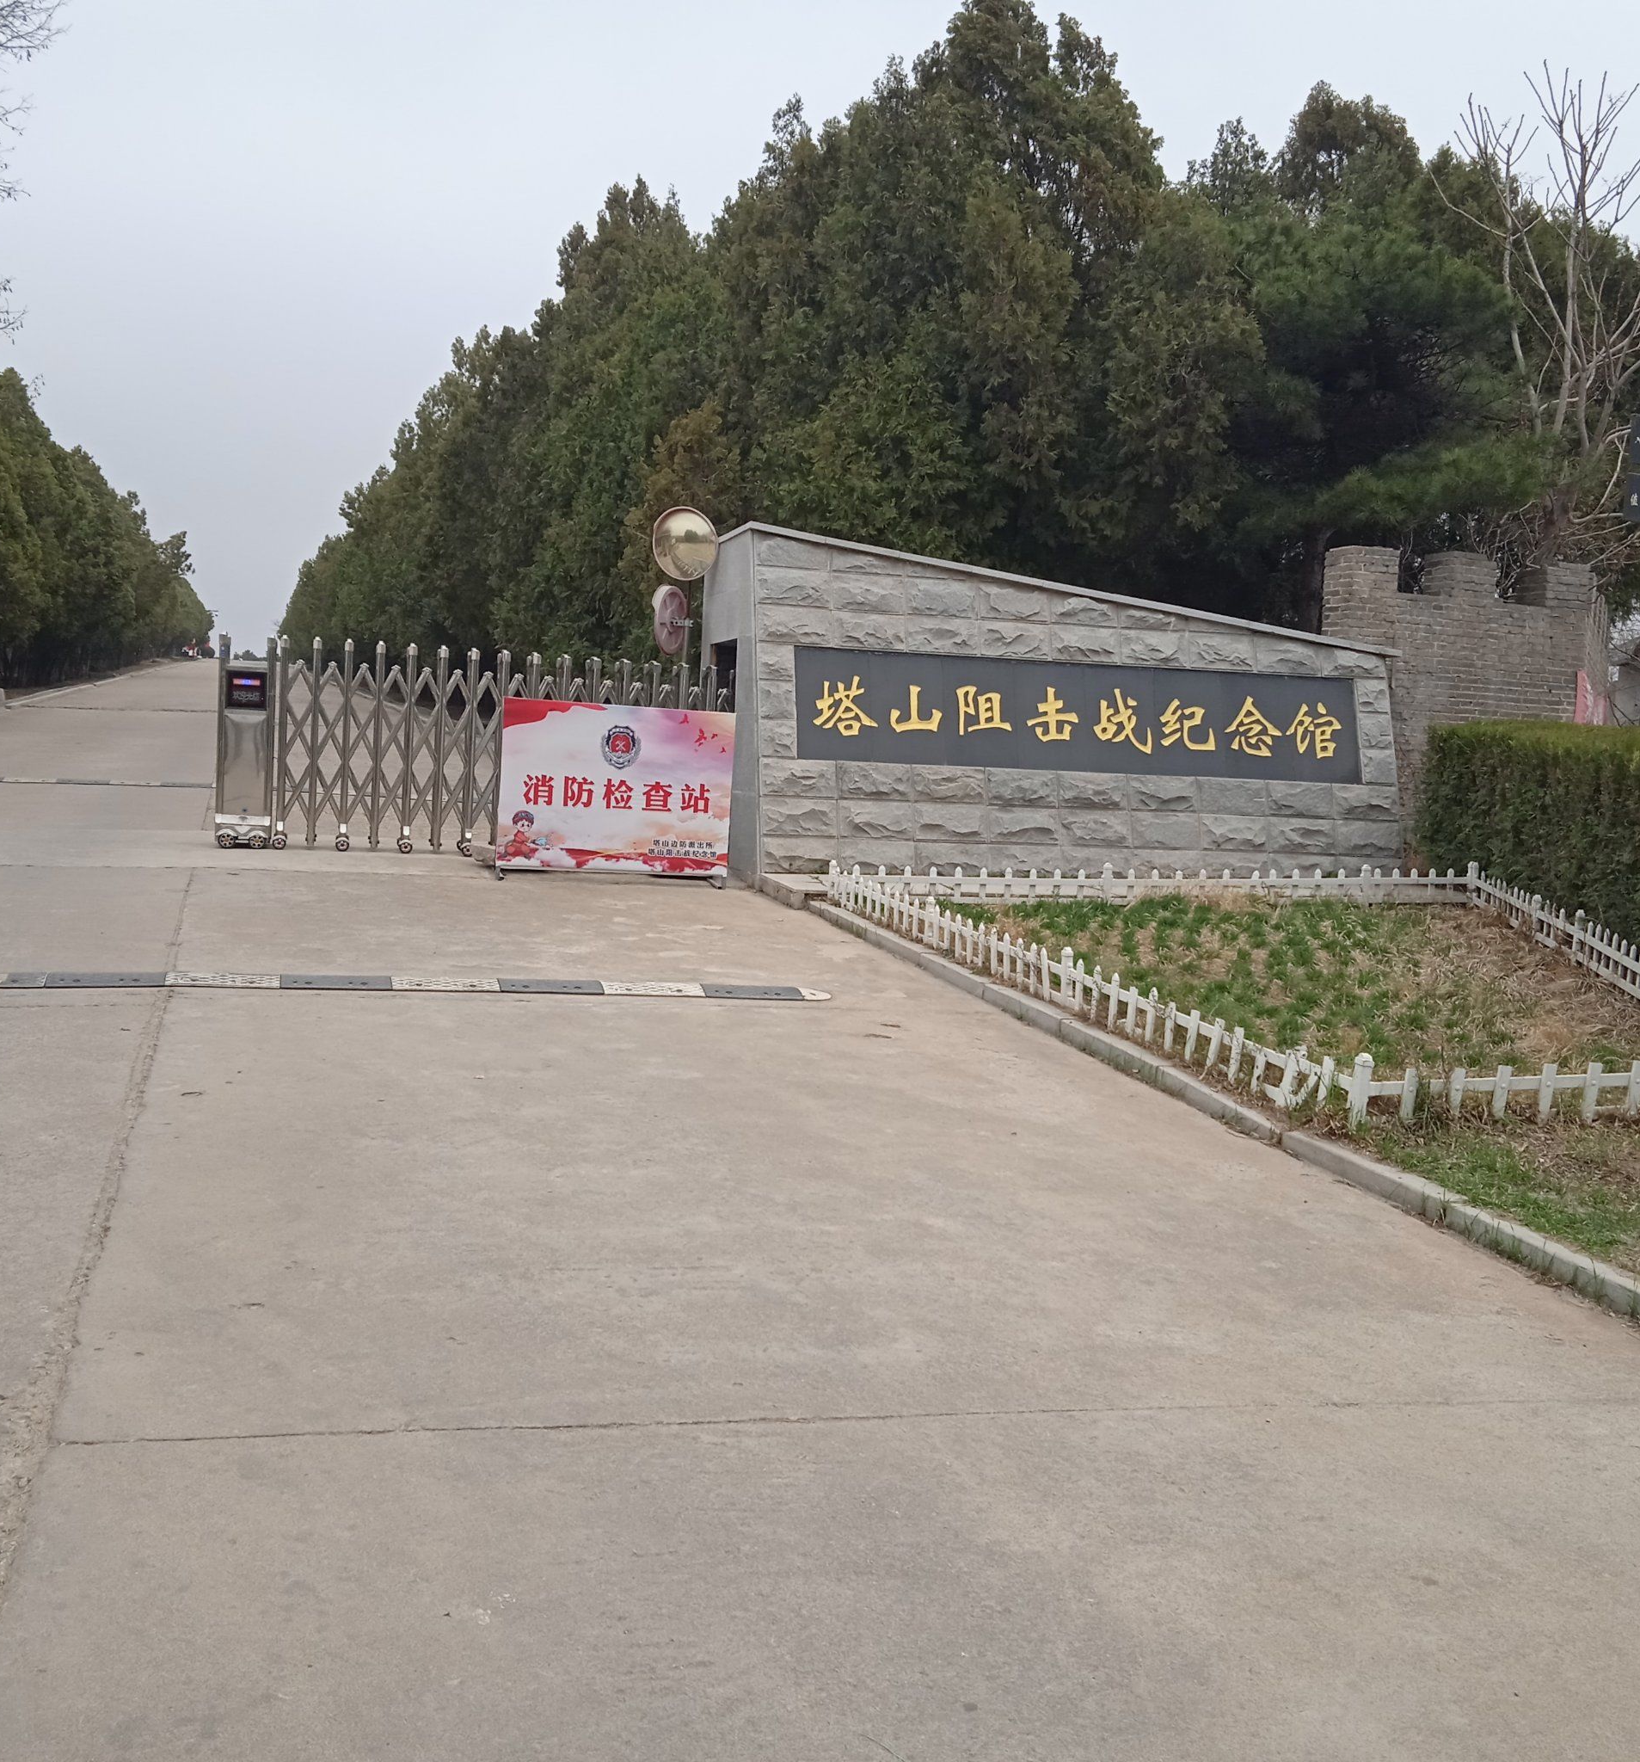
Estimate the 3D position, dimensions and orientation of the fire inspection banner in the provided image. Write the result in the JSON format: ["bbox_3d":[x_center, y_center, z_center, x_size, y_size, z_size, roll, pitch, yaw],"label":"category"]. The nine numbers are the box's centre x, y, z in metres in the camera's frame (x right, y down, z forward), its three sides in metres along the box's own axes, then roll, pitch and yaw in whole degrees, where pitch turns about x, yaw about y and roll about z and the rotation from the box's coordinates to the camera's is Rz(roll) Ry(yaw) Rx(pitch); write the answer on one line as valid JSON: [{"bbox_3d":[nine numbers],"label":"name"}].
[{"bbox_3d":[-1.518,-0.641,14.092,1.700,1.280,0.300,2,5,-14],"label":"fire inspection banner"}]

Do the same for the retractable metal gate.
[{"bbox_3d":[-2.428,-1.025,15.406,3.850,1.650,0.500,2,5,-15],"label":"retractable metal gate"}]

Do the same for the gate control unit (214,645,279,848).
[{"bbox_3d":[-4.482,-1.085,14.890,0.430,1.630,0.500,2,5,-15],"label":"gate control unit"}]

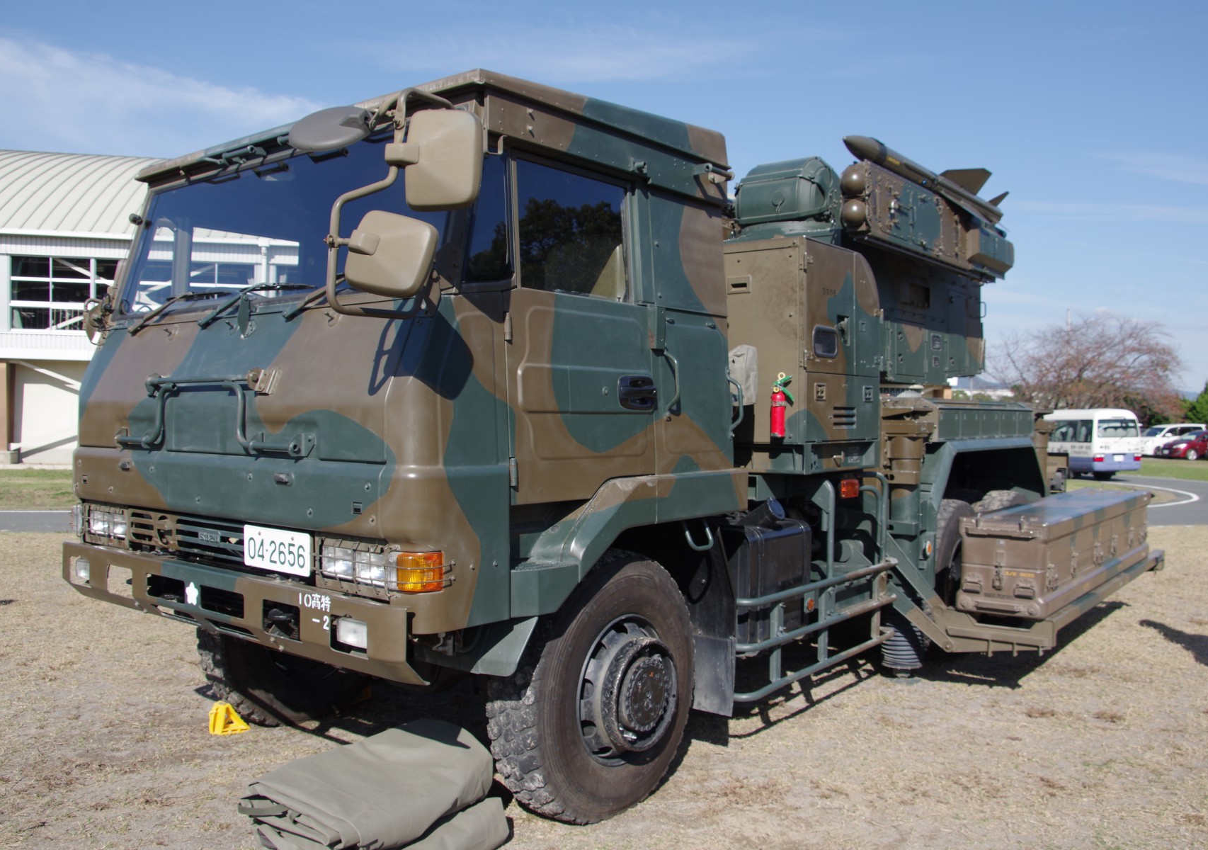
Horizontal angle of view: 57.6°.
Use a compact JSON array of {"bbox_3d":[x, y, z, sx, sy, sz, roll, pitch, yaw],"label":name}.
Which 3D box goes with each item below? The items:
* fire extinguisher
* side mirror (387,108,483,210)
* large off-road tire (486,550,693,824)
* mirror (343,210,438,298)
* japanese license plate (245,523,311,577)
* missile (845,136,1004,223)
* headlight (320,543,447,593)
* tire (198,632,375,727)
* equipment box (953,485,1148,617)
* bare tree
[{"bbox_3d":[0.920,-0.100,5.720,0.115,0.340,0.100,1,1,34],"label":"fire extinguisher"},{"bbox_3d":[-0.513,-0.800,3.320,0.265,0.305,0.100,0,1,12],"label":"side mirror"},{"bbox_3d":[-0.027,1.062,4.530,0.300,1.060,1.060,1,1,38],"label":"large off-road tire"},{"bbox_3d":[-0.632,-0.502,3.240,0.225,0.235,0.100,12,0,8],"label":"mirror"},{"bbox_3d":[-1.178,0.453,3.970,0.385,0.155,0.020,1,1,39],"label":"japanese license plate"},{"bbox_3d":[3.030,-2.280,10.150,2.700,0.460,0.460,8,-5,-44],"label":"missile"},{"bbox_3d":[-0.752,0.483,3.690,0.490,0.150,0.150,1,1,34],"label":"headlight"},{"bbox_3d":[-1.600,1.060,5.880,0.300,1.060,1.060,1,1,38],"label":"tire"},{"bbox_3d":[3.466,0.871,8.120,0.520,0.530,3.600,1,1,36],"label":"equipment box"},{"bbox_3d":[28.500,-2.500,65.000,11.000,8.000,9.500,0,1,23],"label":"bare tree"}]

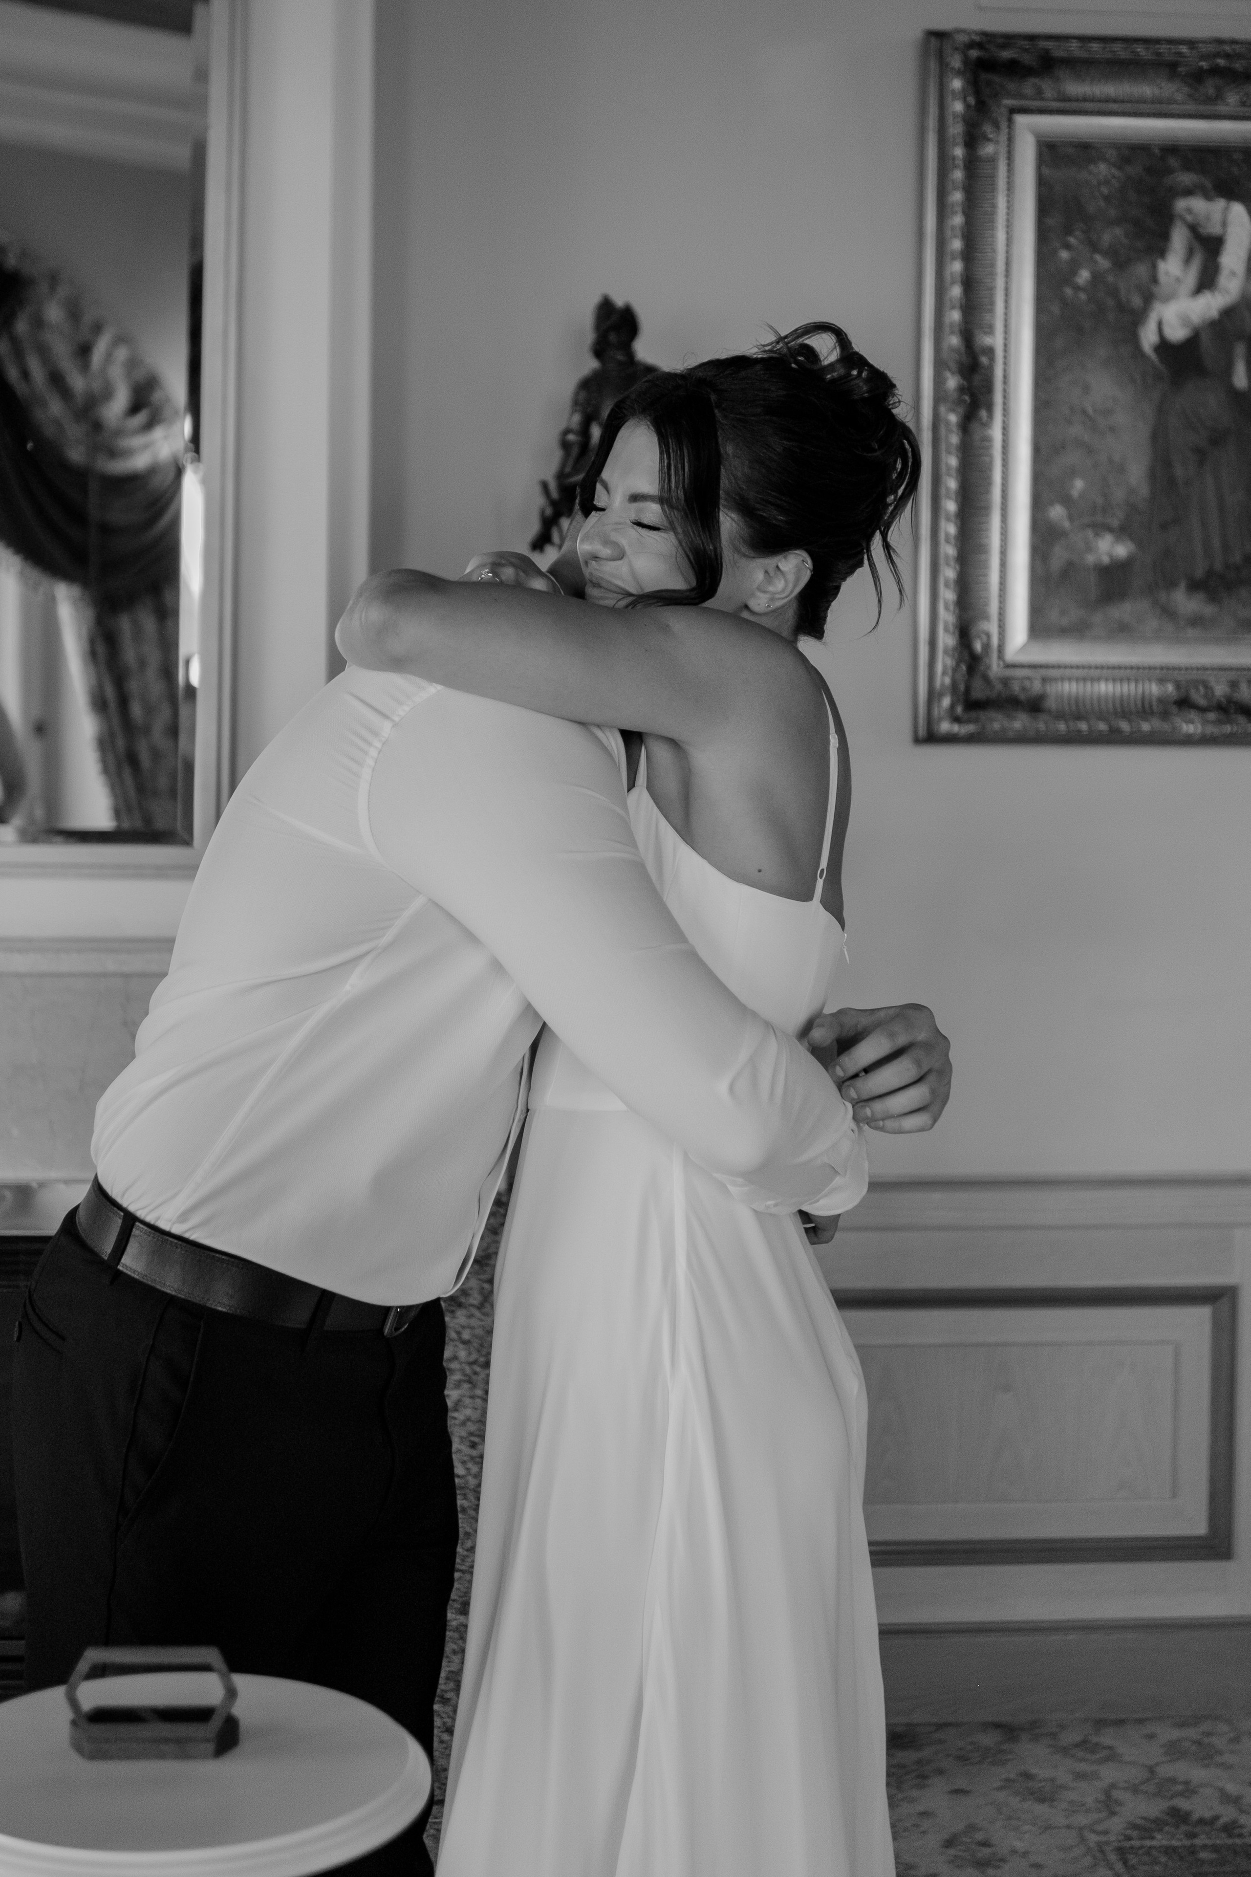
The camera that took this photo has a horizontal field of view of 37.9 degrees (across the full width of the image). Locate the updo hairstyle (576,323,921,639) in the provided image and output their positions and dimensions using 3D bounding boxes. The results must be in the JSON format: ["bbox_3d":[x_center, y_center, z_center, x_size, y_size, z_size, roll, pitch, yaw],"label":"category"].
[{"bbox_3d":[0.108,-0.362,1.415,0.265,0.245,0.190,1,7,-37],"label":"updo hairstyle"}]

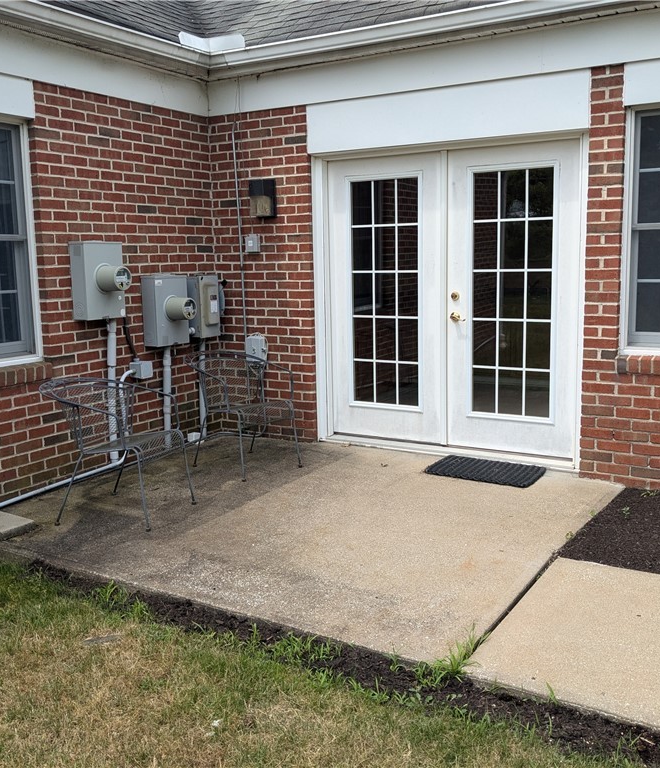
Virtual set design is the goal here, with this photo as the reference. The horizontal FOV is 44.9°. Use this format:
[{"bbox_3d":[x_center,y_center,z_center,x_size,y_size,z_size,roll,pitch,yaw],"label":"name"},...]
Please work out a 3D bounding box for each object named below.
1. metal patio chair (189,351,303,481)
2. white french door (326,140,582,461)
[{"bbox_3d":[-0.594,0.185,5.462,0.570,0.760,0.640,-9,12,-42],"label":"metal patio chair"},{"bbox_3d":[0.785,-0.561,5.481,1.787,2.025,0.090,4,10,29],"label":"white french door"}]

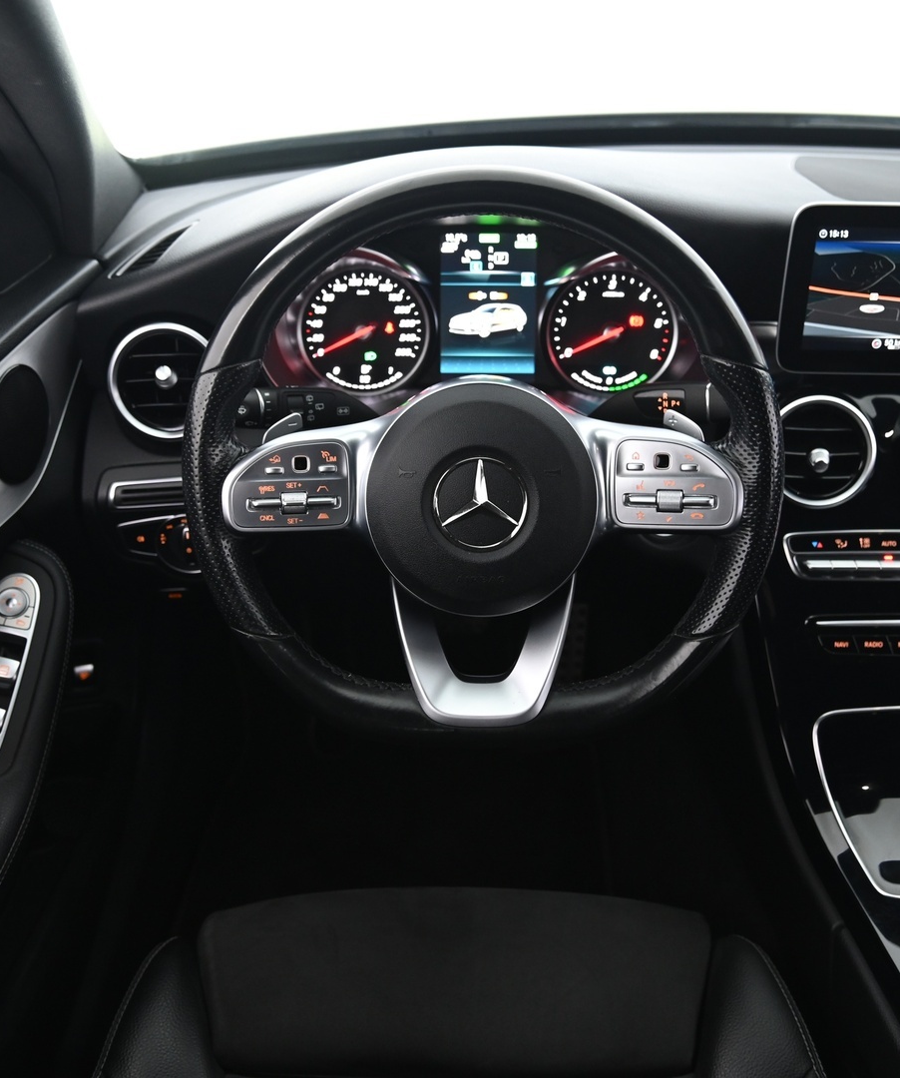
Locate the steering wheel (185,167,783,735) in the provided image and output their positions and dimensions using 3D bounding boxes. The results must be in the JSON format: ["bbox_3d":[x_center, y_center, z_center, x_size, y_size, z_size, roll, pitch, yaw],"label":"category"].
[{"bbox_3d":[0.021,-0.056,0.700,0.375,0.357,0.085,1,2,2],"label":"steering wheel"}]

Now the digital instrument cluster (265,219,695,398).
[{"bbox_3d":[0.024,-0.185,0.865,0.338,0.148,0.060,1,11,2],"label":"digital instrument cluster"}]

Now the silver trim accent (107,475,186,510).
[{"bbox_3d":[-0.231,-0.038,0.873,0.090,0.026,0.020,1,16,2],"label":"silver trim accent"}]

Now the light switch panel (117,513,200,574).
[{"bbox_3d":[-0.220,0.003,0.890,0.100,0.050,0.035,1,11,2],"label":"light switch panel"}]

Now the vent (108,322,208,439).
[{"bbox_3d":[-0.223,-0.128,0.865,0.090,0.090,0.040,1,14,2],"label":"vent"}]

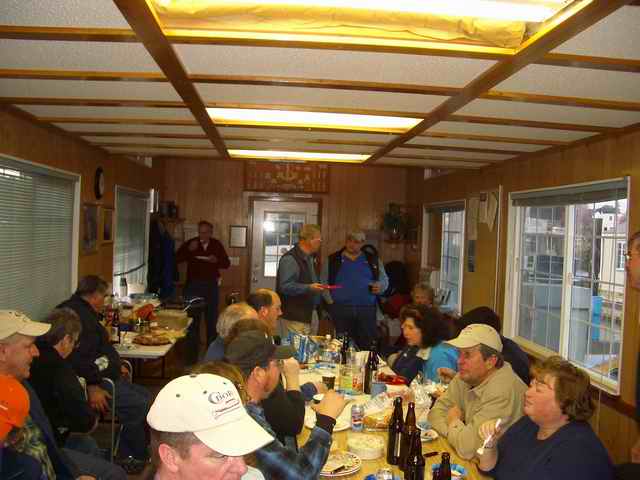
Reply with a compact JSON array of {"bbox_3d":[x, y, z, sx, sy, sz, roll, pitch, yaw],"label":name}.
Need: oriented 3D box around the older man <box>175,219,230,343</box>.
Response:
[{"bbox_3d":[-1.395,0.617,7.727,0.630,1.710,0.430,2,1,-11],"label":"older man"}]

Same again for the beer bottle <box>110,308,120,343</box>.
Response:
[{"bbox_3d":[-1.479,0.627,4.691,0.063,0.237,0.063,2,1,-5],"label":"beer bottle"}]

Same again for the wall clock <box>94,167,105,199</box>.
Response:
[{"bbox_3d":[-1.947,-0.503,5.714,0.050,0.300,0.300,2,1,-5],"label":"wall clock"}]

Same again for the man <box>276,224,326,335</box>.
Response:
[{"bbox_3d":[-0.187,0.696,6.169,0.470,1.691,0.500,2,1,13],"label":"man"}]

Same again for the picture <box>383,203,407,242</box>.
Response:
[{"bbox_3d":[1.069,-0.265,9.281,0.350,0.520,0.040,2,1,-5],"label":"picture"}]

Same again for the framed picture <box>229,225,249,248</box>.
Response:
[{"bbox_3d":[-1.144,-0.046,9.109,0.275,0.310,0.030,2,1,-5],"label":"framed picture"}]

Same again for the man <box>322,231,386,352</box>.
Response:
[{"bbox_3d":[0.362,0.721,6.615,0.630,1.666,0.460,2,1,4],"label":"man"}]

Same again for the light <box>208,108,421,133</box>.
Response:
[{"bbox_3d":[-0.035,-0.721,3.876,1.230,0.065,0.540,2,1,-5],"label":"light"}]

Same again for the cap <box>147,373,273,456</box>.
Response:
[{"bbox_3d":[-0.219,0.332,1.255,0.262,0.140,0.175,-4,0,33],"label":"cap"}]

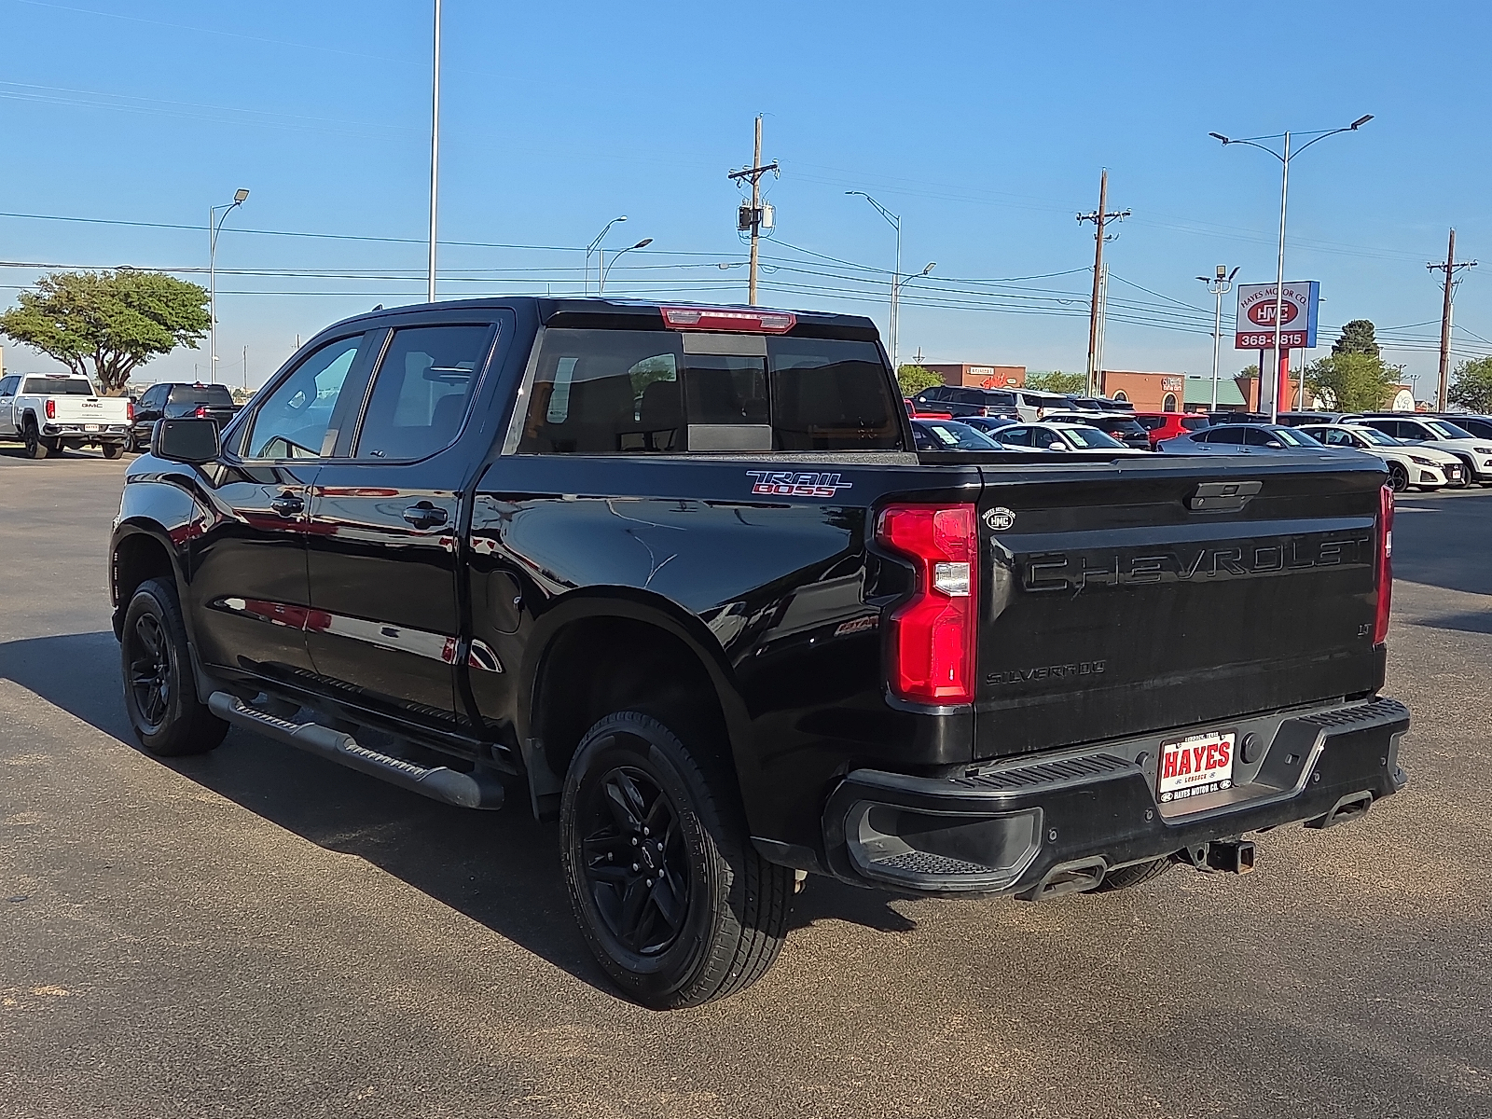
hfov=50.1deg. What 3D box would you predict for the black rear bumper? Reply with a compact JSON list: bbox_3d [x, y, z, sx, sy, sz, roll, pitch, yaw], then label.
[{"bbox_3d":[1.077,0.562,3.990,2.000,0.290,0.400,-3,7,-38],"label":"black rear bumper"}]

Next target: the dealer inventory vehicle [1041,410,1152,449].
[{"bbox_3d":[9.740,-3.610,47.600,1.840,1.650,4.600,-3,6,-38],"label":"dealer inventory vehicle"}]

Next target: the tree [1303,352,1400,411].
[{"bbox_3d":[42.983,-11.397,113.623,7.200,6.638,7.000,1,5,0],"label":"tree"}]

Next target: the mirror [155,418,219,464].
[{"bbox_3d":[-2.205,-0.473,6.277,0.265,0.190,0.140,-3,7,-39],"label":"mirror"}]

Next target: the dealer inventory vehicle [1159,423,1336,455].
[{"bbox_3d":[11.000,-2.140,34.250,1.860,1.450,4.880,-3,6,-38],"label":"dealer inventory vehicle"}]

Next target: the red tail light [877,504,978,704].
[{"bbox_3d":[0.397,0.091,3.469,0.150,0.450,0.180,-3,7,-39],"label":"red tail light"}]

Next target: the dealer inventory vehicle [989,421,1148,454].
[{"bbox_3d":[5.863,-1.859,30.100,1.840,1.450,4.850,-3,6,-37],"label":"dealer inventory vehicle"}]

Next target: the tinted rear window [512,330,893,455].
[{"bbox_3d":[-0.062,-0.566,5.432,1.660,0.404,0.070,-3,-1,-39],"label":"tinted rear window"}]

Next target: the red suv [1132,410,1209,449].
[{"bbox_3d":[13.636,-4.124,54.000,1.820,1.670,4.400,-3,6,-37],"label":"red suv"}]

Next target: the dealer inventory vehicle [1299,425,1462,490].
[{"bbox_3d":[13.800,-2.355,36.400,1.850,1.450,4.900,-3,6,-38],"label":"dealer inventory vehicle"}]

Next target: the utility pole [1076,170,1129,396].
[{"bbox_3d":[13.406,-9.196,60.481,0.400,10.902,2.500,-3,6,-37],"label":"utility pole"}]

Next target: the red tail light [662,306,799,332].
[{"bbox_3d":[-0.065,-0.813,5.419,0.590,0.067,0.070,-3,7,-39],"label":"red tail light"}]

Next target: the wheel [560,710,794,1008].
[{"bbox_3d":[-0.208,0.786,4.327,0.275,0.795,0.806,-3,7,-39],"label":"wheel"}]

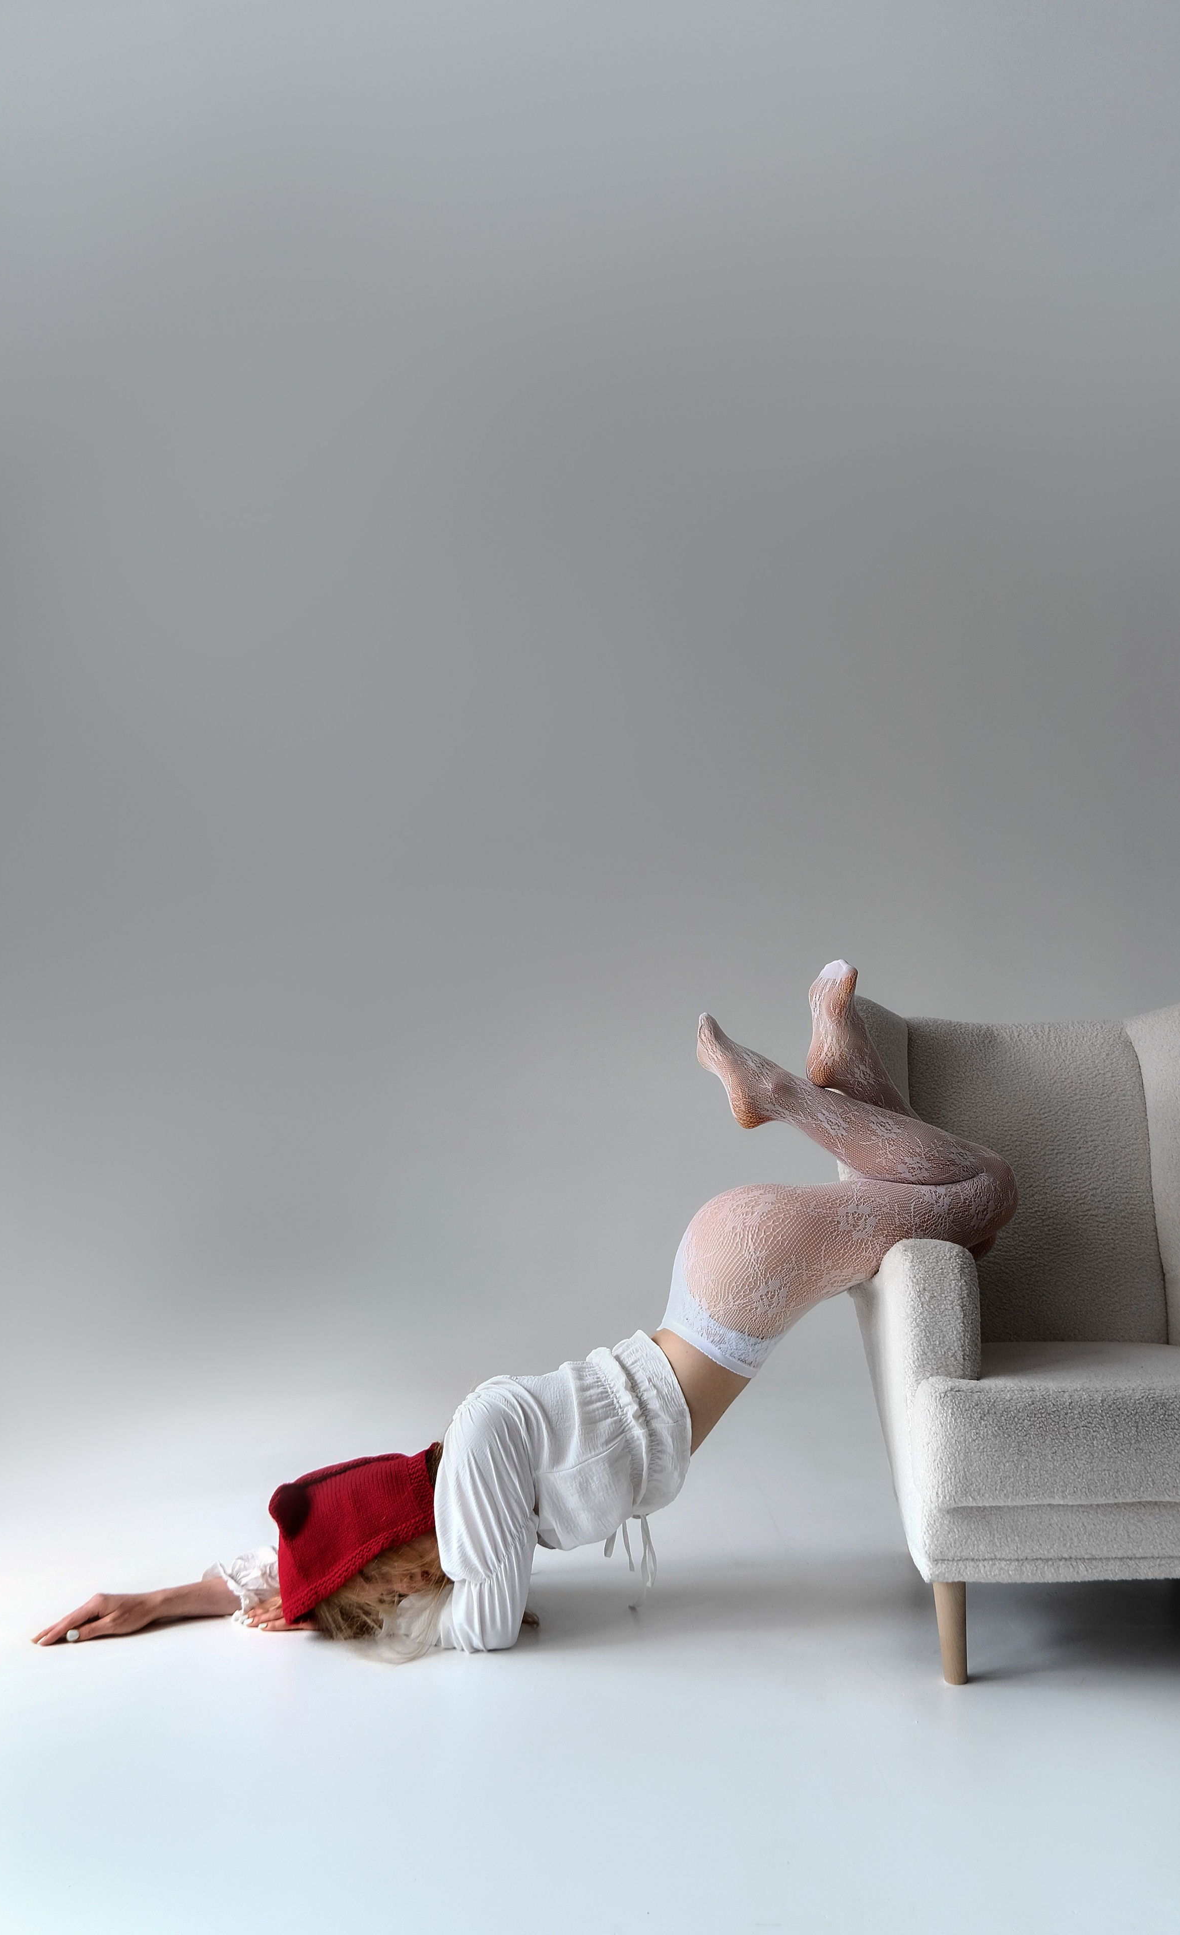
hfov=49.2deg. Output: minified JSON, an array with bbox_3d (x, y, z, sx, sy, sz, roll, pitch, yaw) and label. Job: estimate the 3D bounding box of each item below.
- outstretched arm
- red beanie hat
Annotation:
[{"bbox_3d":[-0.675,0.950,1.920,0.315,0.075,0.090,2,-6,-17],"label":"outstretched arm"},{"bbox_3d":[-0.362,0.853,1.970,0.255,0.200,0.185,-25,-5,-3],"label":"red beanie hat"}]

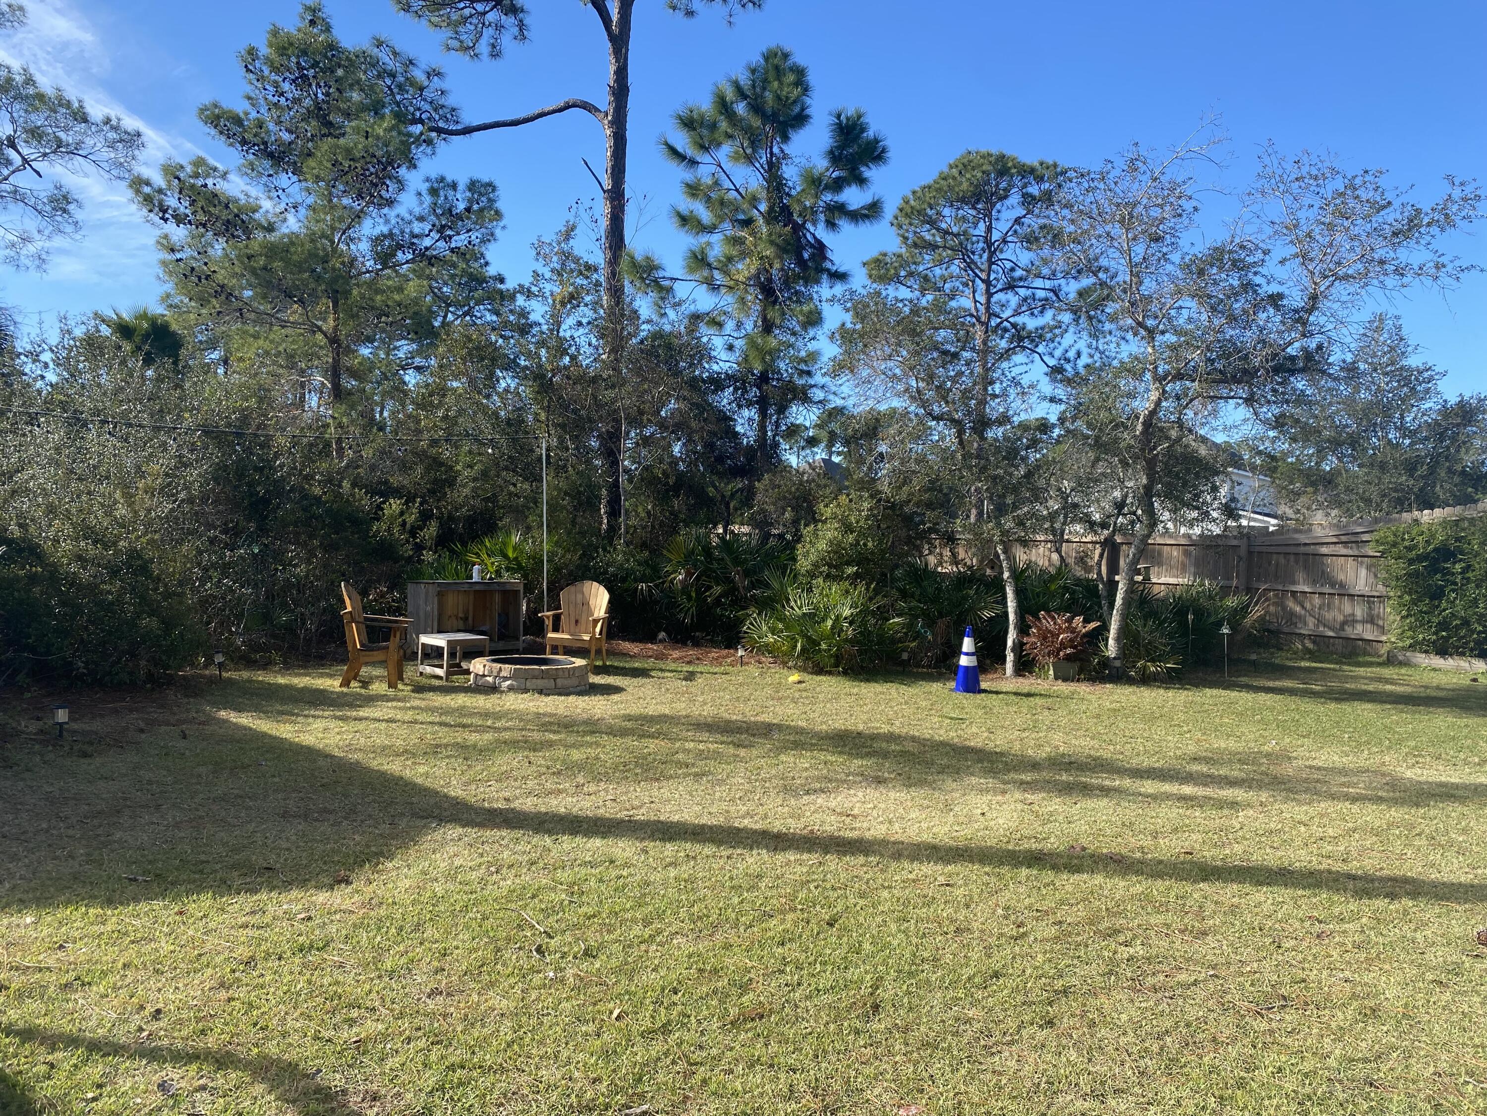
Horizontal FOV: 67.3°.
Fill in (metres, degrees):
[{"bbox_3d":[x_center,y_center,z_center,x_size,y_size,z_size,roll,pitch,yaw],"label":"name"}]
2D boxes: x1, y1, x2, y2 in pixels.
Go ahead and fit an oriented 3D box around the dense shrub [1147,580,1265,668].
[{"bbox_3d":[6.342,0.915,15.300,1.550,1.150,1.400,1,0,0],"label":"dense shrub"}]

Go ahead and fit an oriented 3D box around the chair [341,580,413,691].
[{"bbox_3d":[-3.538,0.745,10.850,0.660,0.990,0.670,1,0,-3],"label":"chair"}]

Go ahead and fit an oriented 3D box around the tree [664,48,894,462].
[{"bbox_3d":[0.550,-4.200,21.000,4.500,11.000,4.300,1,0,0],"label":"tree"}]

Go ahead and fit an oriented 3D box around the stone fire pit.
[{"bbox_3d":[-2.106,1.150,11.000,1.170,0.270,1.170,1,0,0],"label":"stone fire pit"}]

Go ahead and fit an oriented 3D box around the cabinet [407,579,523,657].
[{"bbox_3d":[-3.660,0.785,14.700,0.680,0.940,1.340,0,-1,44],"label":"cabinet"}]

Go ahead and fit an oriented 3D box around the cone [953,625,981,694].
[{"bbox_3d":[2.299,1.033,11.450,0.350,0.710,0.350,1,0,0],"label":"cone"}]

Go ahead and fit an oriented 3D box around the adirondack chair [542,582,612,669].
[{"bbox_3d":[-1.925,0.775,12.850,0.680,0.980,0.700,1,0,18],"label":"adirondack chair"}]

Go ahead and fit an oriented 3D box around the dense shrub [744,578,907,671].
[{"bbox_3d":[0.962,0.791,13.700,2.000,1.150,1.700,1,0,0],"label":"dense shrub"}]

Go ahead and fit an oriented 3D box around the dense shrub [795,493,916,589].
[{"bbox_3d":[1.480,0.150,14.900,1.650,2.000,1.600,1,0,0],"label":"dense shrub"}]

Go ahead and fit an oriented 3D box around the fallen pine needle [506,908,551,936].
[{"bbox_3d":[-0.768,1.300,4.000,0.050,0.025,0.380,1,0,-36],"label":"fallen pine needle"}]

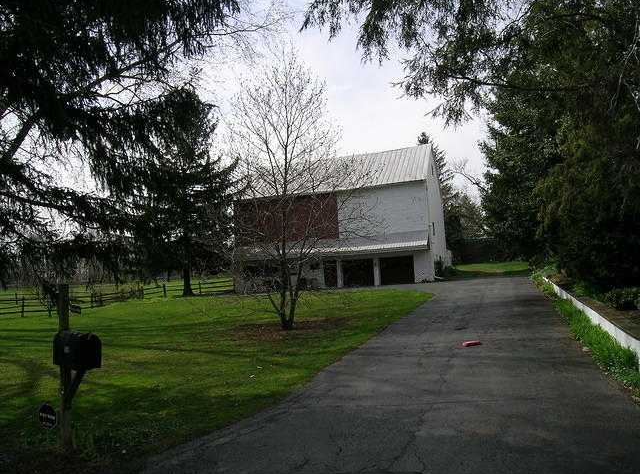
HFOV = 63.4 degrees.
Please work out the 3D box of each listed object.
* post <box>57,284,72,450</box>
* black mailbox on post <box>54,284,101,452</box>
[{"bbox_3d":[-2.532,1.276,5.141,0.100,1.625,0.100,-7,-5,37],"label":"post"},{"bbox_3d":[-2.442,1.313,5.164,0.600,1.690,0.235,-6,-5,39],"label":"black mailbox on post"}]

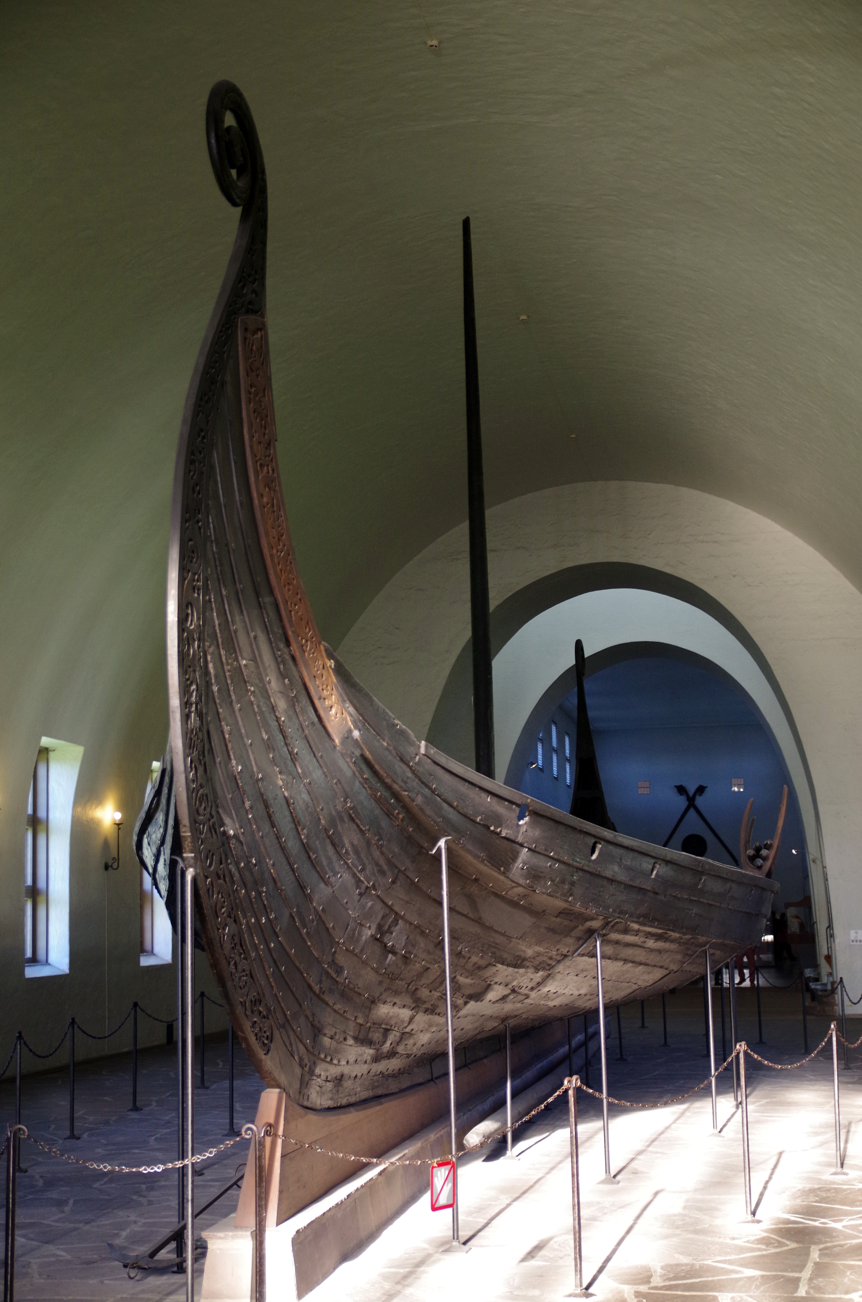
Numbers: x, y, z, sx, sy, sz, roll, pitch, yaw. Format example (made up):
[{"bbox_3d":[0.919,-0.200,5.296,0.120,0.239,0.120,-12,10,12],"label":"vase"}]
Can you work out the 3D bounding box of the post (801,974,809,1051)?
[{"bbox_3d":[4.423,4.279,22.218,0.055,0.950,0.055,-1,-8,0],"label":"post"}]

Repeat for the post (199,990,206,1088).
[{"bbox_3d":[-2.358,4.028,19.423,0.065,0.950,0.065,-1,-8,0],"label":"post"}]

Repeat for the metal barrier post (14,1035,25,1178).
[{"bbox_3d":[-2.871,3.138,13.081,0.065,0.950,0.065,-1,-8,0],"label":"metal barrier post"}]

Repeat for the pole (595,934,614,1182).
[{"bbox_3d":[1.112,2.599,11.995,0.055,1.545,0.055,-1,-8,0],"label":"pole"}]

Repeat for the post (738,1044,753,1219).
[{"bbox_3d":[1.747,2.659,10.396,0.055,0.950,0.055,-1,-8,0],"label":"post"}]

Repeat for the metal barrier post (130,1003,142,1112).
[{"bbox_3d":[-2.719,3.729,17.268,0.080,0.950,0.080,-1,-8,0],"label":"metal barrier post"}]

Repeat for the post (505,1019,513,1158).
[{"bbox_3d":[0.547,3.094,13.200,0.045,0.927,0.045,-1,-8,0],"label":"post"}]

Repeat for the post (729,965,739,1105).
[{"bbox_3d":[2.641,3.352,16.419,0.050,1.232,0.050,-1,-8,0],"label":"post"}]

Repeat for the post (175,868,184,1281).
[{"bbox_3d":[-1.251,2.044,9.316,0.045,1.991,0.045,-1,-8,0],"label":"post"}]

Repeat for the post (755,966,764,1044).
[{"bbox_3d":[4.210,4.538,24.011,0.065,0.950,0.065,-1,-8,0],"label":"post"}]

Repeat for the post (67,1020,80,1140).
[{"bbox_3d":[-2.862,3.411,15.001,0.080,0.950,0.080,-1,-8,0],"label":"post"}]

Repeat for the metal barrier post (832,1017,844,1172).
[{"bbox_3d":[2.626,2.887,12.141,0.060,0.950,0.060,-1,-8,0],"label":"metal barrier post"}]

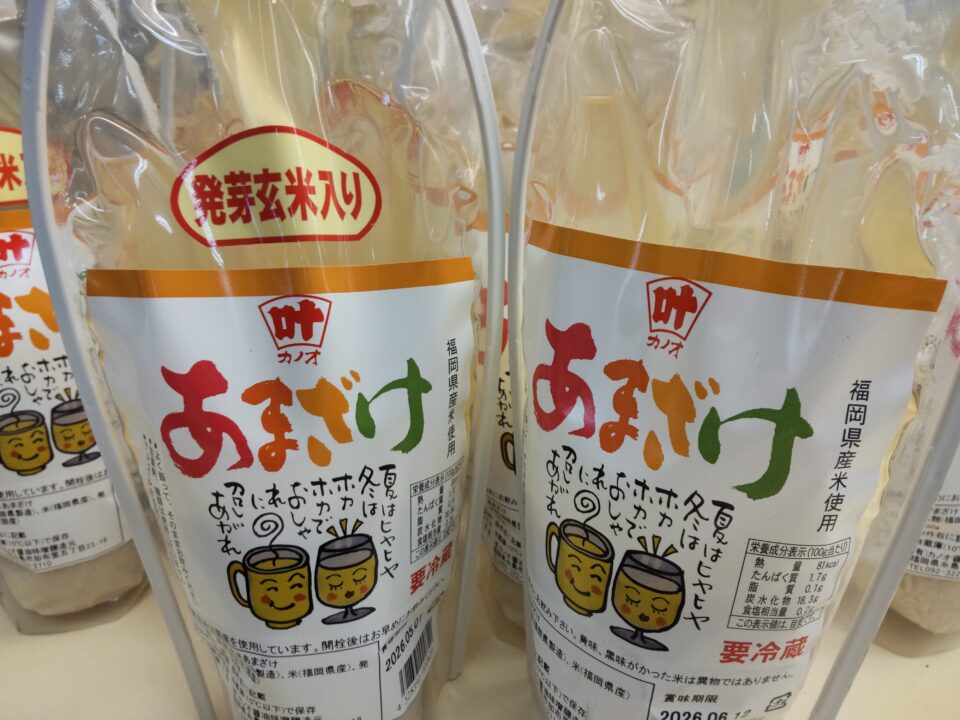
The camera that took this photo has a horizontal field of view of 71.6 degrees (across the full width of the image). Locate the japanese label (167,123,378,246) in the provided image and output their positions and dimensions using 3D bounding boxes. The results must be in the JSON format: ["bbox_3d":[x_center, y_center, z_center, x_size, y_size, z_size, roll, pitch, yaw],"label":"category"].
[{"bbox_3d":[-0.053,-0.046,0.175,0.054,0.030,0.003,-3,21,-10],"label":"japanese label"}]

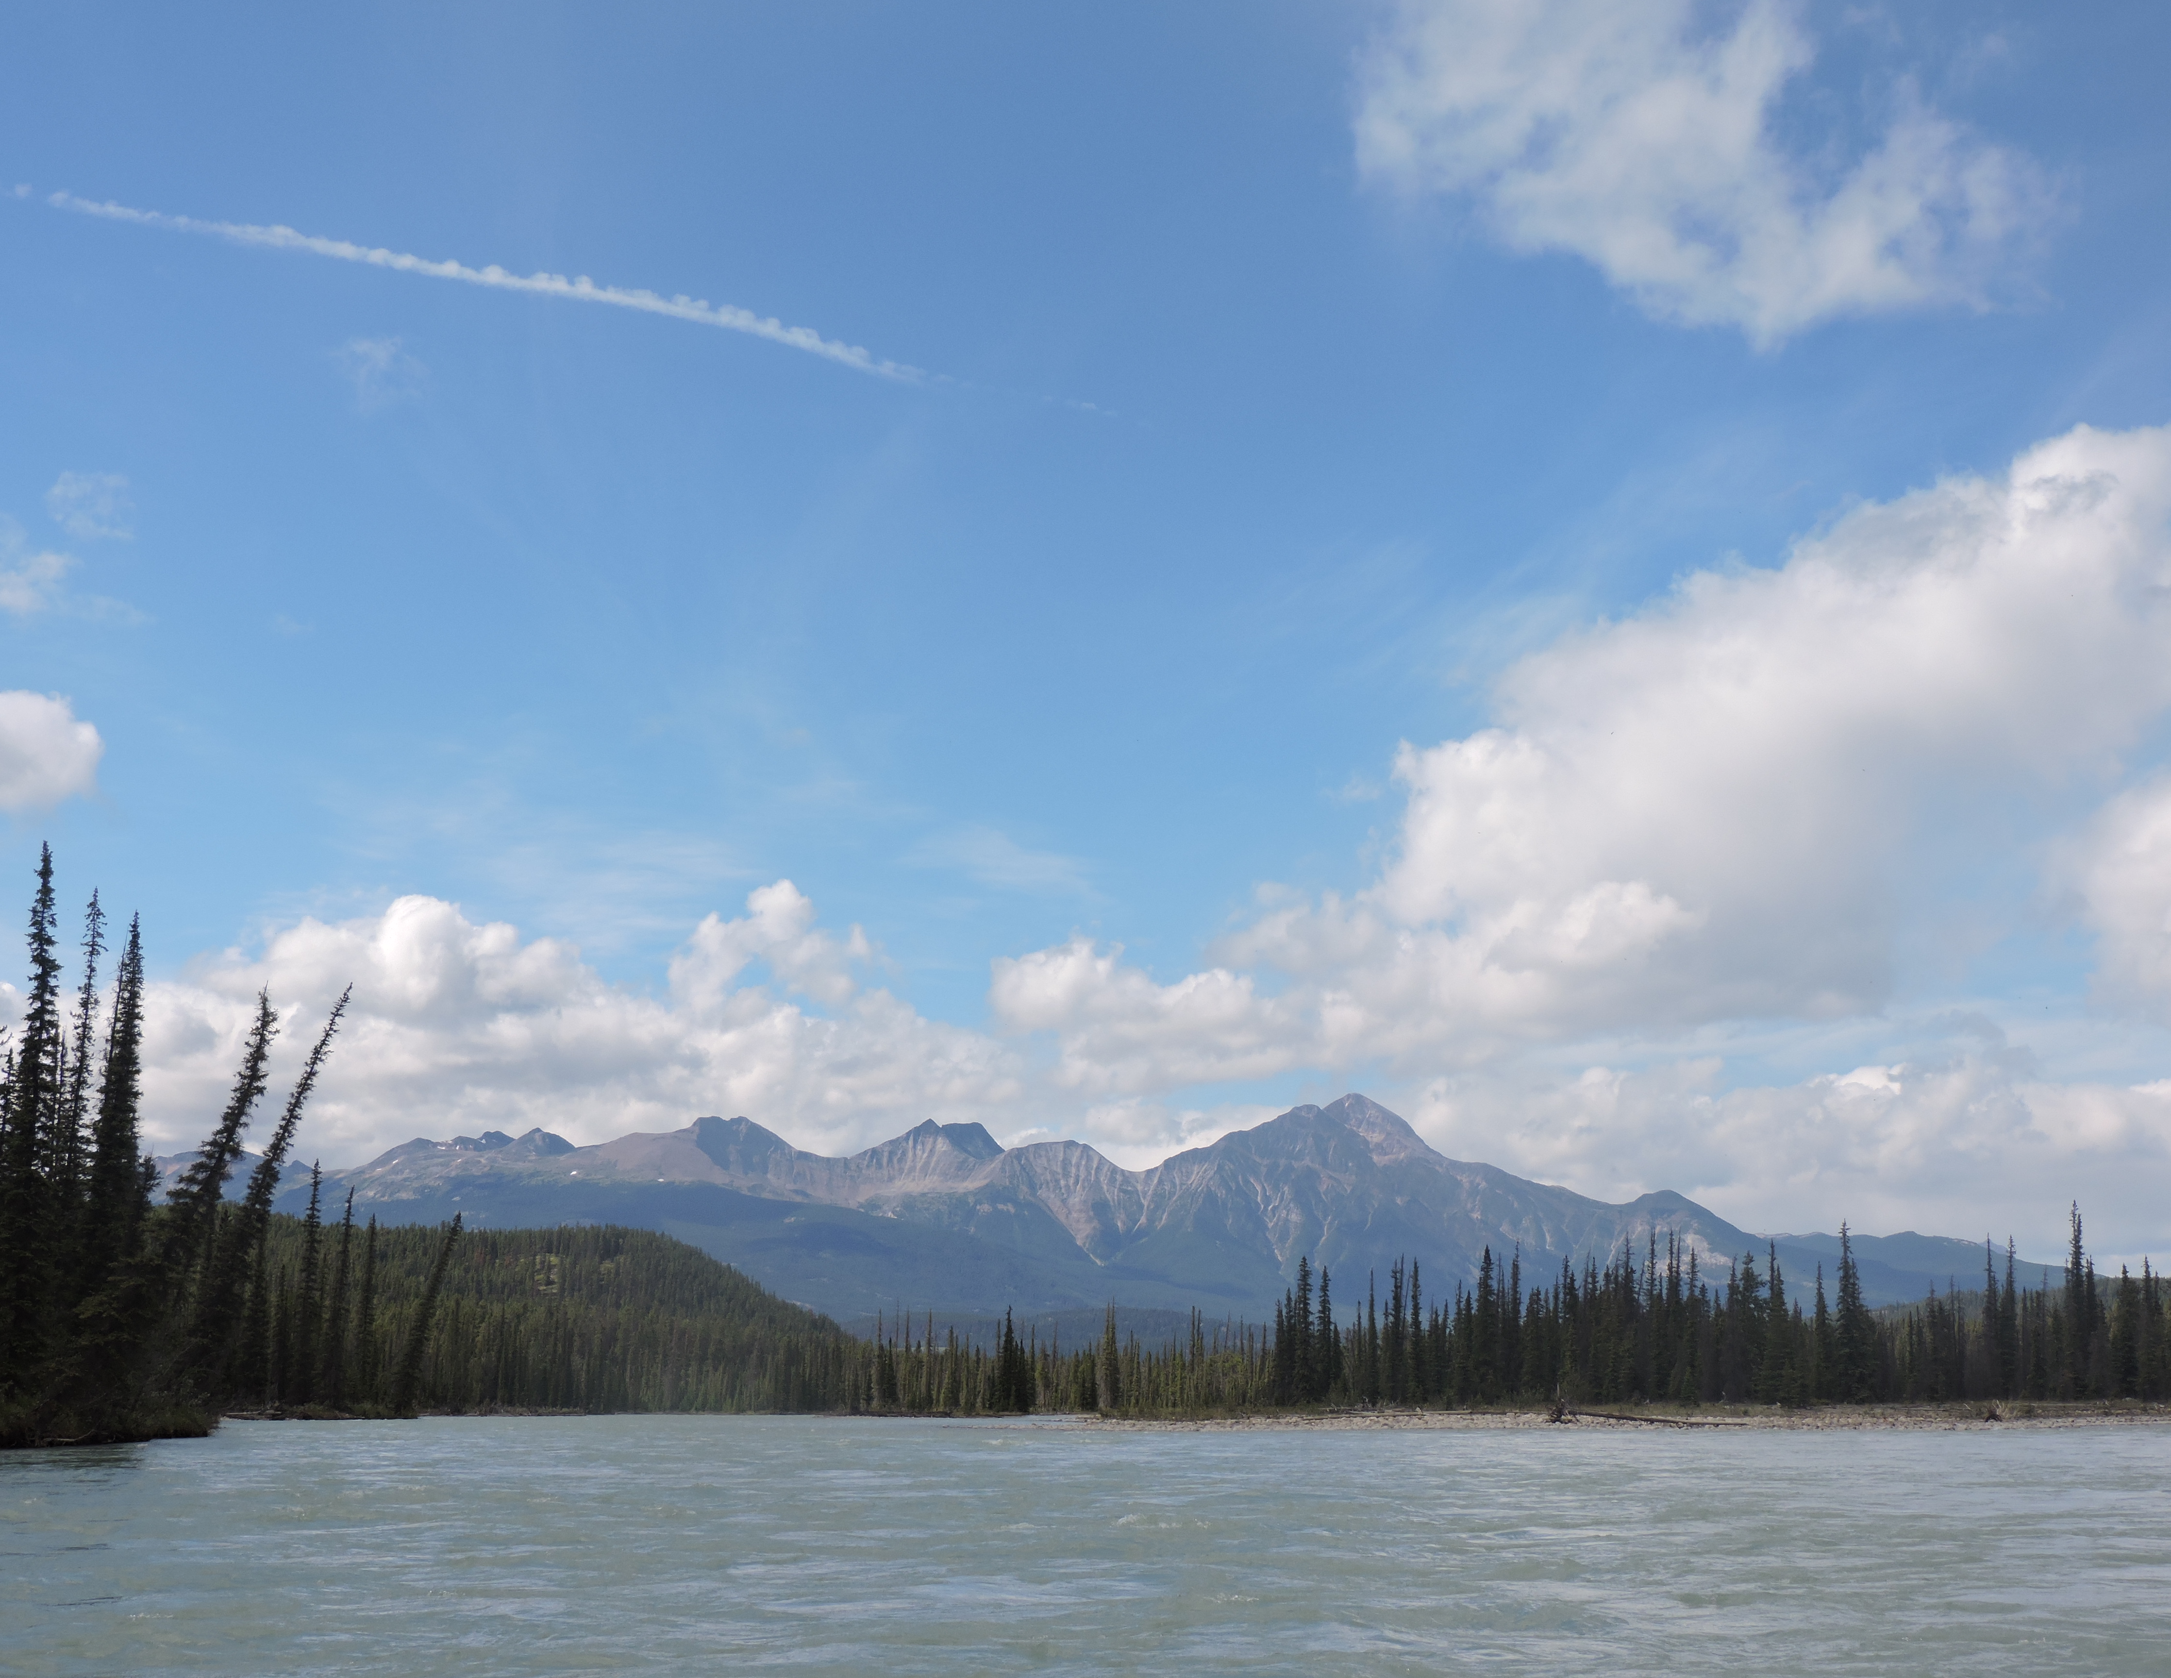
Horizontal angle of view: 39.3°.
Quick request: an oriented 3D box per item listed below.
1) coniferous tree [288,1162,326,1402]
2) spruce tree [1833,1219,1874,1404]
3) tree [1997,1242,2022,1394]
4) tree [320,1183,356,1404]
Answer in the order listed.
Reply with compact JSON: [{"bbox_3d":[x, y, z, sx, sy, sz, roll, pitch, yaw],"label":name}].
[{"bbox_3d":[-46.441,26.689,181.168,2.080,14.030,2.080,3,-11,-14],"label":"coniferous tree"},{"bbox_3d":[47.993,29.618,189.779,2.400,11.010,2.400,-3,-11,14],"label":"spruce tree"},{"bbox_3d":[61.600,31.969,202.564,1.750,10.600,1.750,-3,-11,16],"label":"tree"},{"bbox_3d":[-45.754,28.052,186.000,2.030,13.130,2.030,3,-11,-13],"label":"tree"}]

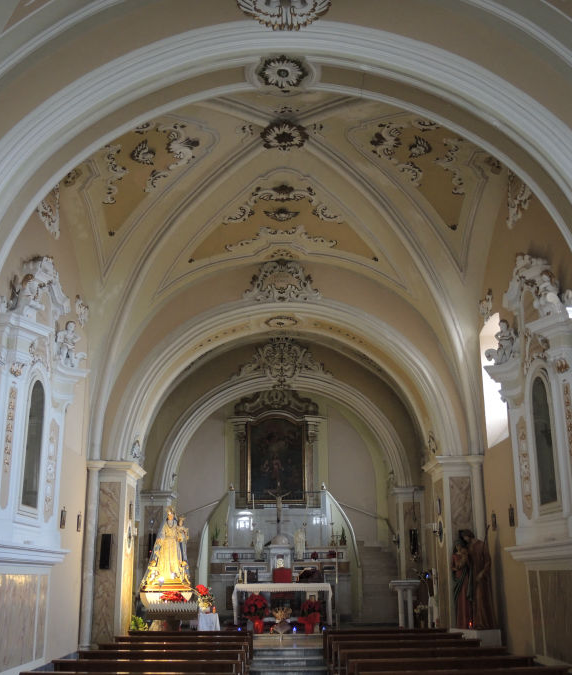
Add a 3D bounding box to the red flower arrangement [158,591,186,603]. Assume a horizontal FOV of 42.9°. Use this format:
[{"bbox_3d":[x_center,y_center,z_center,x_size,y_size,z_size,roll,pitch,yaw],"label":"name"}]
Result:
[{"bbox_3d":[-2.209,5.040,14.167,0.560,0.280,0.360,2,-18,-8],"label":"red flower arrangement"}]

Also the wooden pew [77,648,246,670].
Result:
[{"bbox_3d":[-1.267,3.678,7.418,1.709,0.920,0.720,0,-18,-1],"label":"wooden pew"}]

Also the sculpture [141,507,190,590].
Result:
[{"bbox_3d":[-2.518,4.308,14.983,0.980,1.623,0.750,3,-18,-10],"label":"sculpture"}]

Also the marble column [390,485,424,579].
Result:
[{"bbox_3d":[3.010,5.306,17.757,0.729,3.302,0.750,0,-18,-1],"label":"marble column"}]

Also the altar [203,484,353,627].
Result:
[{"bbox_3d":[-0.249,5.839,19.869,3.852,3.599,1.900,0,-18,-1],"label":"altar"}]

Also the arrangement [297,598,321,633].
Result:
[{"bbox_3d":[0.473,5.805,15.202,0.530,0.672,0.480,0,-18,-1],"label":"arrangement"}]

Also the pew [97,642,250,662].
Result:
[{"bbox_3d":[-1.276,3.969,8.304,1.720,0.920,0.720,0,-18,-1],"label":"pew"}]

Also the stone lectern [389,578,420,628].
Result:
[{"bbox_3d":[2.409,5.448,14.800,0.630,1.020,0.440,0,-16,0],"label":"stone lectern"}]

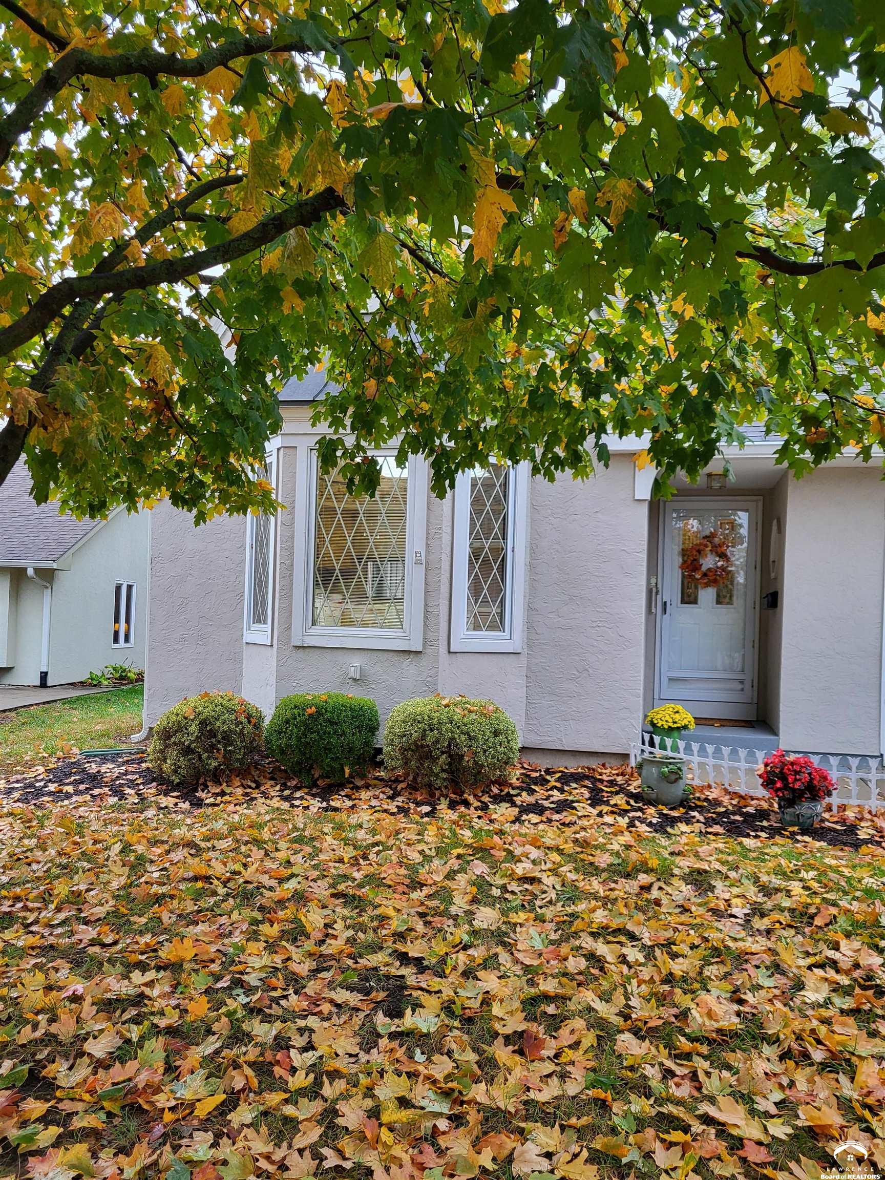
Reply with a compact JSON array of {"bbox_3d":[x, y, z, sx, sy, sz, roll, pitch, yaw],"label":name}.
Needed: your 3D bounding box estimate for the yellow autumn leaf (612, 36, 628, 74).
[{"bbox_3d":[0.420,-1.268,2.100,0.060,0.100,0.040,2,1,10],"label":"yellow autumn leaf"}]

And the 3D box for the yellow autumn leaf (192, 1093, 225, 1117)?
[{"bbox_3d":[-0.690,1.523,2.620,0.110,0.030,0.060,2,-1,-37],"label":"yellow autumn leaf"}]

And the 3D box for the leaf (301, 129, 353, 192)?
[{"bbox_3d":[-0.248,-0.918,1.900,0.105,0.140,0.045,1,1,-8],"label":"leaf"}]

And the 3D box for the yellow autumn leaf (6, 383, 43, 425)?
[{"bbox_3d":[-1.130,-0.503,2.400,0.105,0.115,0.050,1,1,-25],"label":"yellow autumn leaf"}]

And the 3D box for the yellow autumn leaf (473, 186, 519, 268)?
[{"bbox_3d":[0.090,-0.617,1.500,0.080,0.140,0.035,2,0,0],"label":"yellow autumn leaf"}]

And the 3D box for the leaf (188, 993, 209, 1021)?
[{"bbox_3d":[-0.882,1.506,3.200,0.080,0.045,0.090,2,0,0],"label":"leaf"}]

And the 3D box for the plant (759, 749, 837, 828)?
[{"bbox_3d":[2.552,1.417,6.380,0.550,0.550,0.520,1,1,8],"label":"plant"}]

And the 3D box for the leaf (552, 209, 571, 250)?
[{"bbox_3d":[0.283,-0.851,2.100,0.055,0.100,0.045,1,1,7],"label":"leaf"}]

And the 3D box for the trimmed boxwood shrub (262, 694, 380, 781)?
[{"bbox_3d":[-1.014,1.227,7.500,0.940,0.720,0.920,1,1,8],"label":"trimmed boxwood shrub"}]

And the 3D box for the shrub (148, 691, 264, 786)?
[{"bbox_3d":[-1.980,1.208,7.450,0.960,0.720,0.920,1,1,8],"label":"shrub"}]

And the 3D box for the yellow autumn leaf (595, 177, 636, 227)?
[{"bbox_3d":[0.410,-0.918,2.100,0.100,0.120,0.040,2,0,0],"label":"yellow autumn leaf"}]

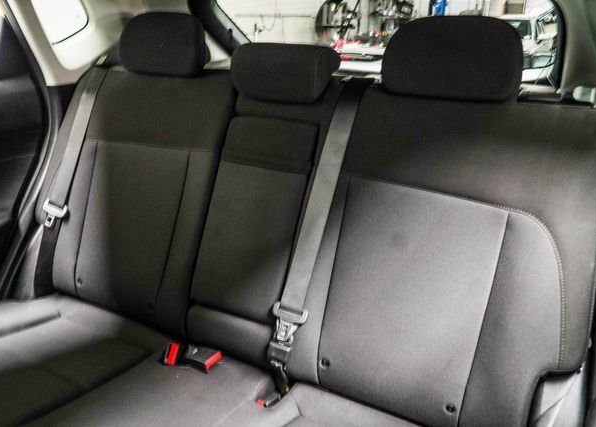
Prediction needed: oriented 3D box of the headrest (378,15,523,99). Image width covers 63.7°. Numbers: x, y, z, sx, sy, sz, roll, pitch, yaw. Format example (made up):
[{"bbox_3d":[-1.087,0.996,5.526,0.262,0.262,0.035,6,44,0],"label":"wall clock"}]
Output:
[{"bbox_3d":[0.303,-0.307,0.945,0.262,0.158,0.110,11,14,24],"label":"headrest"}]

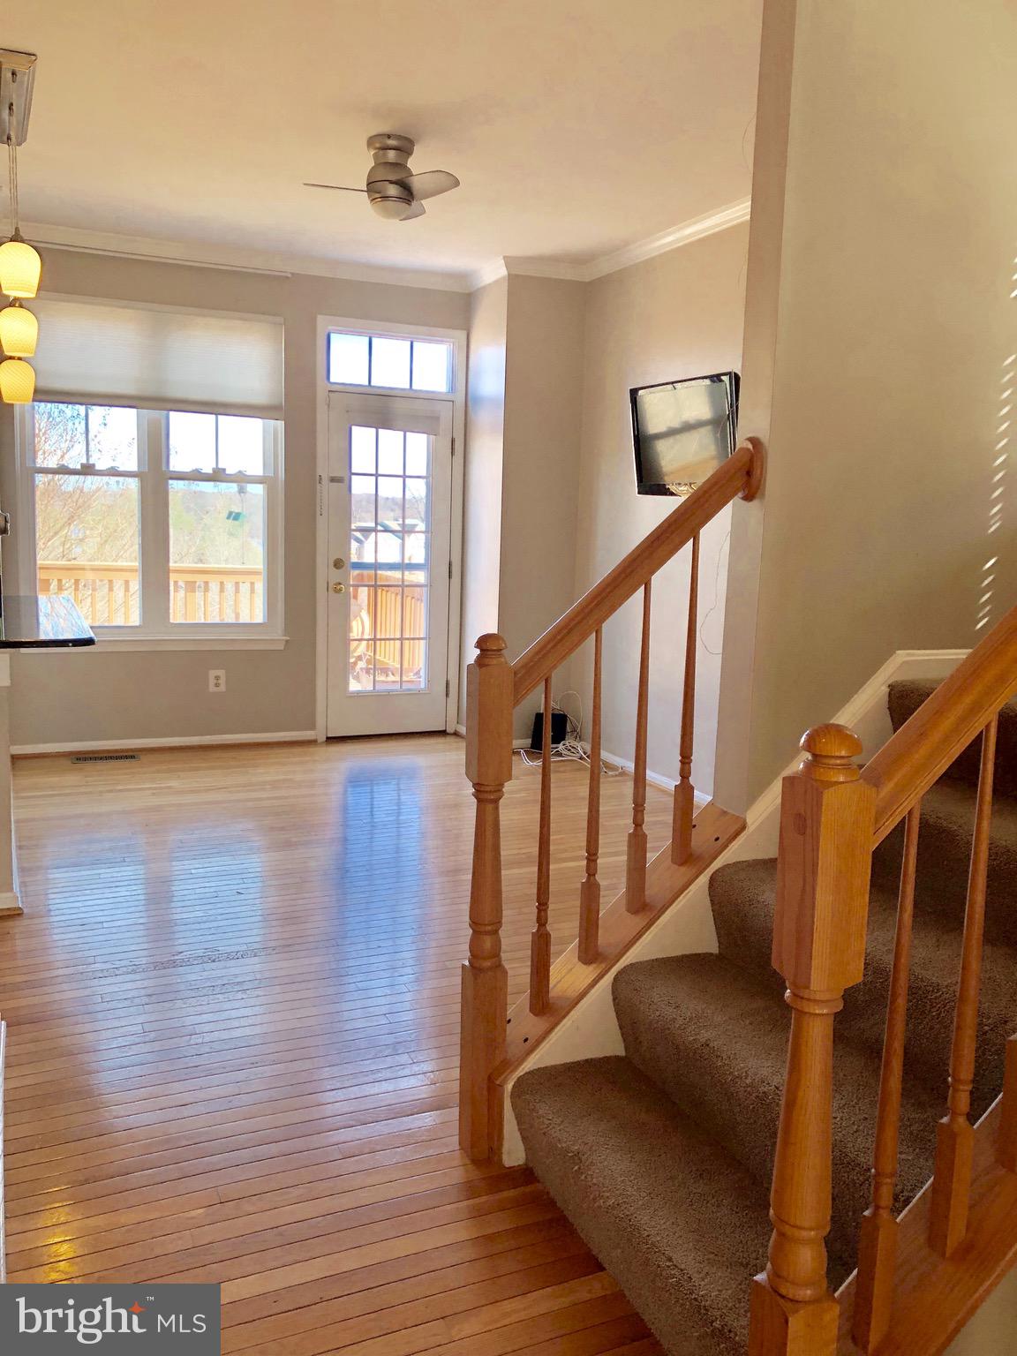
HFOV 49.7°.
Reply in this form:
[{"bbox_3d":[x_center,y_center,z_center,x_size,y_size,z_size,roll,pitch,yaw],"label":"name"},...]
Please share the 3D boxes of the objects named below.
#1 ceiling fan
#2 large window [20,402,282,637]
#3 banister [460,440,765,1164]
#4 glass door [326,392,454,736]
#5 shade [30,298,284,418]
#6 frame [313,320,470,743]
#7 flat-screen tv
[{"bbox_3d":[-0.436,-1.862,4.109,0.640,0.290,0.640,-2,9,-25],"label":"ceiling fan"},{"bbox_3d":[-1.941,-1.111,6.030,1.415,1.797,0.100,-2,9,-25],"label":"large window"},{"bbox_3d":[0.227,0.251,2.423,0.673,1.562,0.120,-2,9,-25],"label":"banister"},{"bbox_3d":[-0.724,-0.660,6.661,0.779,2.029,0.050,-2,9,-25],"label":"glass door"},{"bbox_3d":[-1.904,-1.720,5.896,1.415,0.563,0.060,-2,9,-25],"label":"shade"},{"bbox_3d":[-0.717,-0.867,6.636,0.915,2.457,0.120,-2,9,-25],"label":"frame"},{"bbox_3d":[0.845,-1.145,5.245,0.080,0.530,0.860,-10,12,-22],"label":"flat-screen tv"}]

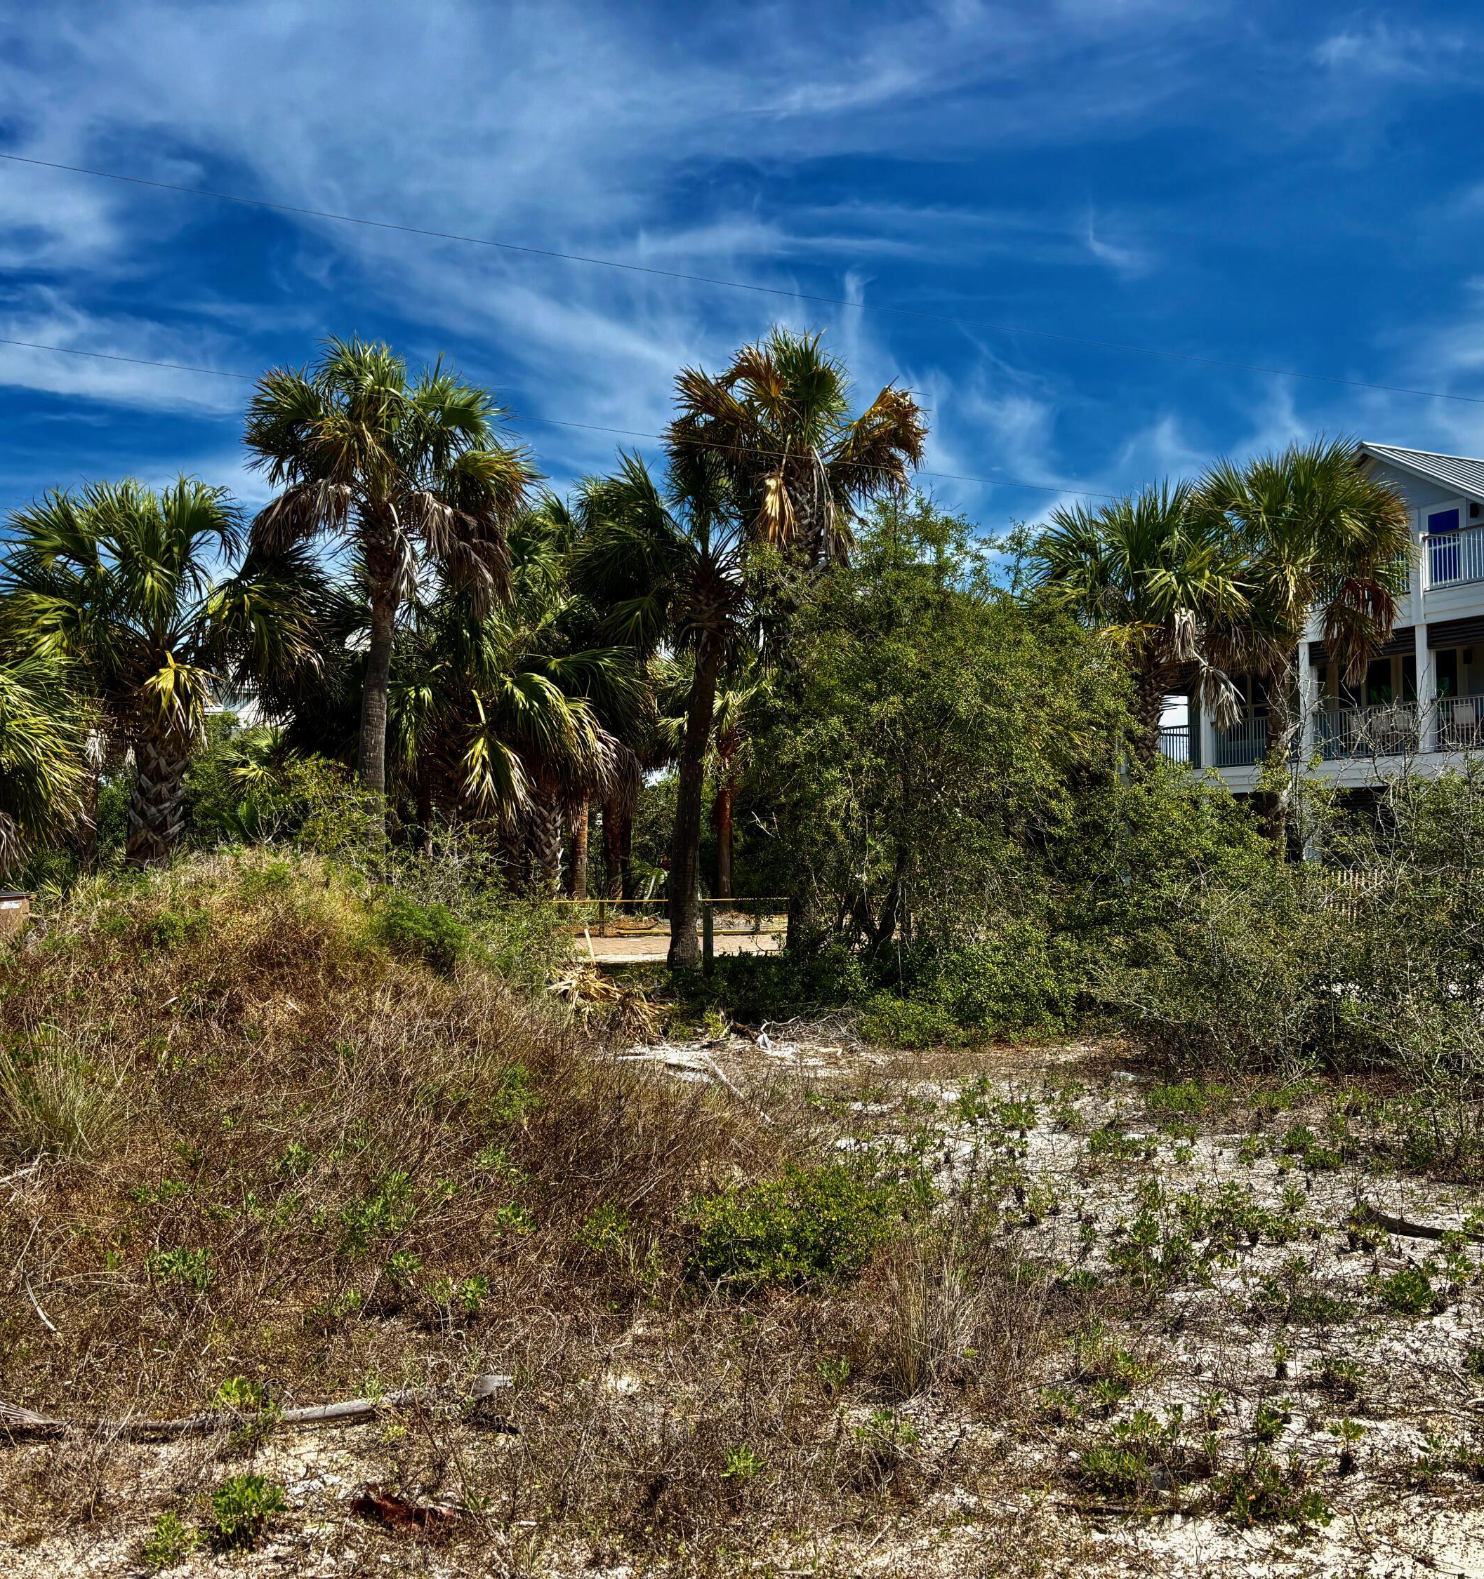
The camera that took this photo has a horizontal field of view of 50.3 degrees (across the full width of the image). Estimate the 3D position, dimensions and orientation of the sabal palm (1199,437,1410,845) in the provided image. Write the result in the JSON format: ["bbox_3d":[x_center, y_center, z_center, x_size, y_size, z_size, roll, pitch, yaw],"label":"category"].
[{"bbox_3d":[9.618,-2.029,27.116,3.600,8.130,3.500,0,-3,0],"label":"sabal palm"}]

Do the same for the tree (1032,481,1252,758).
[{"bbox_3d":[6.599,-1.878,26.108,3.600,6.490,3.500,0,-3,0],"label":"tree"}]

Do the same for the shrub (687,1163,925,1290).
[{"bbox_3d":[0.239,1.672,6.132,0.950,0.440,0.800,0,-3,0],"label":"shrub"}]

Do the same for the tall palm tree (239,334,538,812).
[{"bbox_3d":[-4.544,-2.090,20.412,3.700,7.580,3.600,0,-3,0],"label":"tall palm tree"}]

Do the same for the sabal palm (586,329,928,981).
[{"bbox_3d":[0.191,-2.055,22.913,4.700,9.240,4.000,0,-3,0],"label":"sabal palm"}]

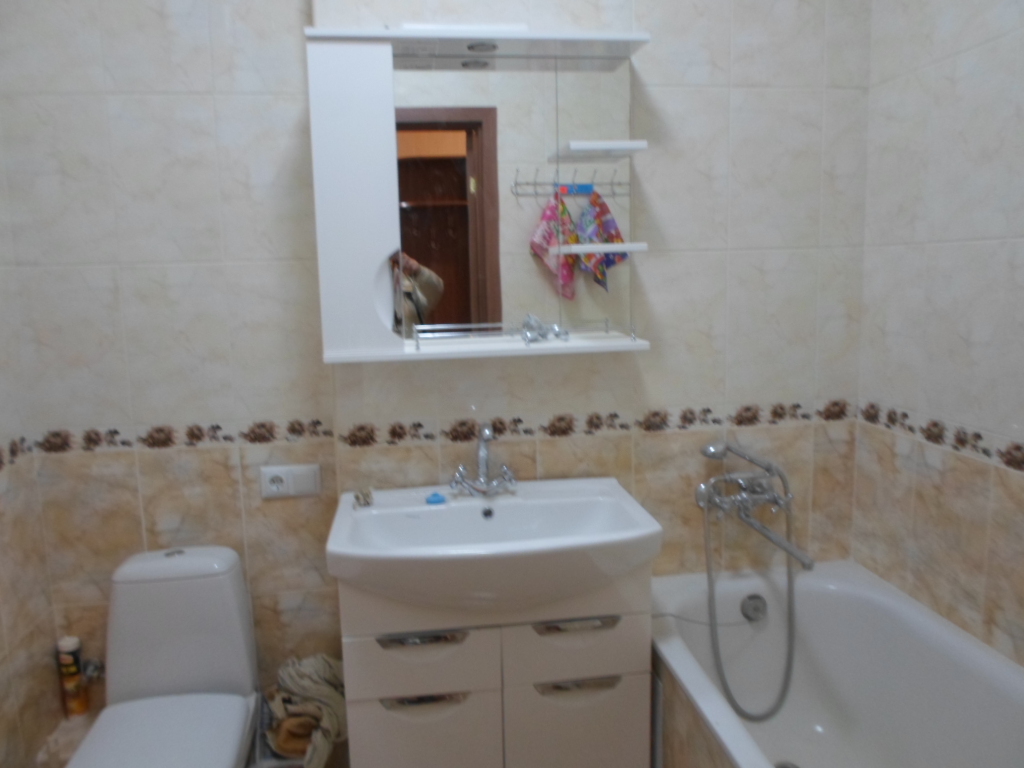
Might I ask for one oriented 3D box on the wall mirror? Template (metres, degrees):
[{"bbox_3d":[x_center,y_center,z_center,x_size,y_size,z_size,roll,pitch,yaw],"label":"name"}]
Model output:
[{"bbox_3d":[-0.065,-0.433,1.739,0.757,0.723,0.158,-2,8,-7],"label":"wall mirror"}]

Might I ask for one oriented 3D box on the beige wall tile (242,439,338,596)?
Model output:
[{"bbox_3d":[-0.571,0.347,1.934,0.243,0.400,0.010,-2,8,-8],"label":"beige wall tile"}]

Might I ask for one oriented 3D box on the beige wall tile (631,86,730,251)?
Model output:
[{"bbox_3d":[0.429,-0.541,1.869,0.250,0.399,0.010,-2,8,-7],"label":"beige wall tile"}]

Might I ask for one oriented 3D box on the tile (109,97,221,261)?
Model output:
[{"bbox_3d":[-0.844,-0.498,1.801,0.249,0.399,0.010,-2,8,-7],"label":"tile"}]

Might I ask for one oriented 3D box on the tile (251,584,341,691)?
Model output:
[{"bbox_3d":[-0.568,0.745,2.008,0.248,0.398,0.010,-2,8,-7],"label":"tile"}]

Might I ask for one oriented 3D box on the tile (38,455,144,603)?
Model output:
[{"bbox_3d":[-1.053,0.367,1.870,0.231,0.400,0.010,-2,8,-8],"label":"tile"}]

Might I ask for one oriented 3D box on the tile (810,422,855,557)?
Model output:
[{"bbox_3d":[0.883,0.303,2.044,0.120,0.398,0.010,-2,8,-7],"label":"tile"}]

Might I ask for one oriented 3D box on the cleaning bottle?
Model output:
[{"bbox_3d":[-1.094,0.732,1.852,0.053,0.195,0.053,-6,9,-32],"label":"cleaning bottle"}]

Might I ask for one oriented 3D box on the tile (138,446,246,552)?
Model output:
[{"bbox_3d":[-0.815,0.357,1.902,0.250,0.400,0.010,-2,8,-8],"label":"tile"}]

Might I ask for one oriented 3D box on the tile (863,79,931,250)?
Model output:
[{"bbox_3d":[0.941,-0.544,1.808,0.010,0.401,0.246,-2,8,-7],"label":"tile"}]

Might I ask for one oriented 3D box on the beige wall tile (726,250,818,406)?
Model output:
[{"bbox_3d":[0.679,-0.148,1.933,0.250,0.402,0.010,-2,8,-8],"label":"beige wall tile"}]

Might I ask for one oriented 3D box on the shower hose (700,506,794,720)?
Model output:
[{"bbox_3d":[0.610,0.584,1.881,0.235,0.590,0.080,-2,8,-8],"label":"shower hose"}]

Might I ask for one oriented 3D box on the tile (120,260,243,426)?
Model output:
[{"bbox_3d":[-0.835,-0.101,1.857,0.249,0.399,0.010,-2,8,-7],"label":"tile"}]

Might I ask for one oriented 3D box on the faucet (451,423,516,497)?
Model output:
[{"bbox_3d":[-0.064,0.177,1.709,0.155,0.195,0.150,-2,8,-8],"label":"faucet"}]

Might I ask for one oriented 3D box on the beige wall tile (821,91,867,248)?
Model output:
[{"bbox_3d":[0.864,-0.558,1.923,0.120,0.399,0.010,-2,8,-7],"label":"beige wall tile"}]

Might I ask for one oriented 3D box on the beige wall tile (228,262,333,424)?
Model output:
[{"bbox_3d":[-0.587,-0.111,1.887,0.248,0.399,0.010,-2,8,-7],"label":"beige wall tile"}]

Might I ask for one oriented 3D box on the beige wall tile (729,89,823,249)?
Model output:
[{"bbox_3d":[0.669,-0.543,1.880,0.250,0.396,0.010,-2,8,-8],"label":"beige wall tile"}]

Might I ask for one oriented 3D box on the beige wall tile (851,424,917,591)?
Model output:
[{"bbox_3d":[0.958,0.313,1.903,0.010,0.395,0.247,-2,8,-8],"label":"beige wall tile"}]

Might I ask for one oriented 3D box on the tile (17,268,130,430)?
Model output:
[{"bbox_3d":[-1.064,-0.090,1.809,0.231,0.402,0.010,-2,8,-8],"label":"tile"}]

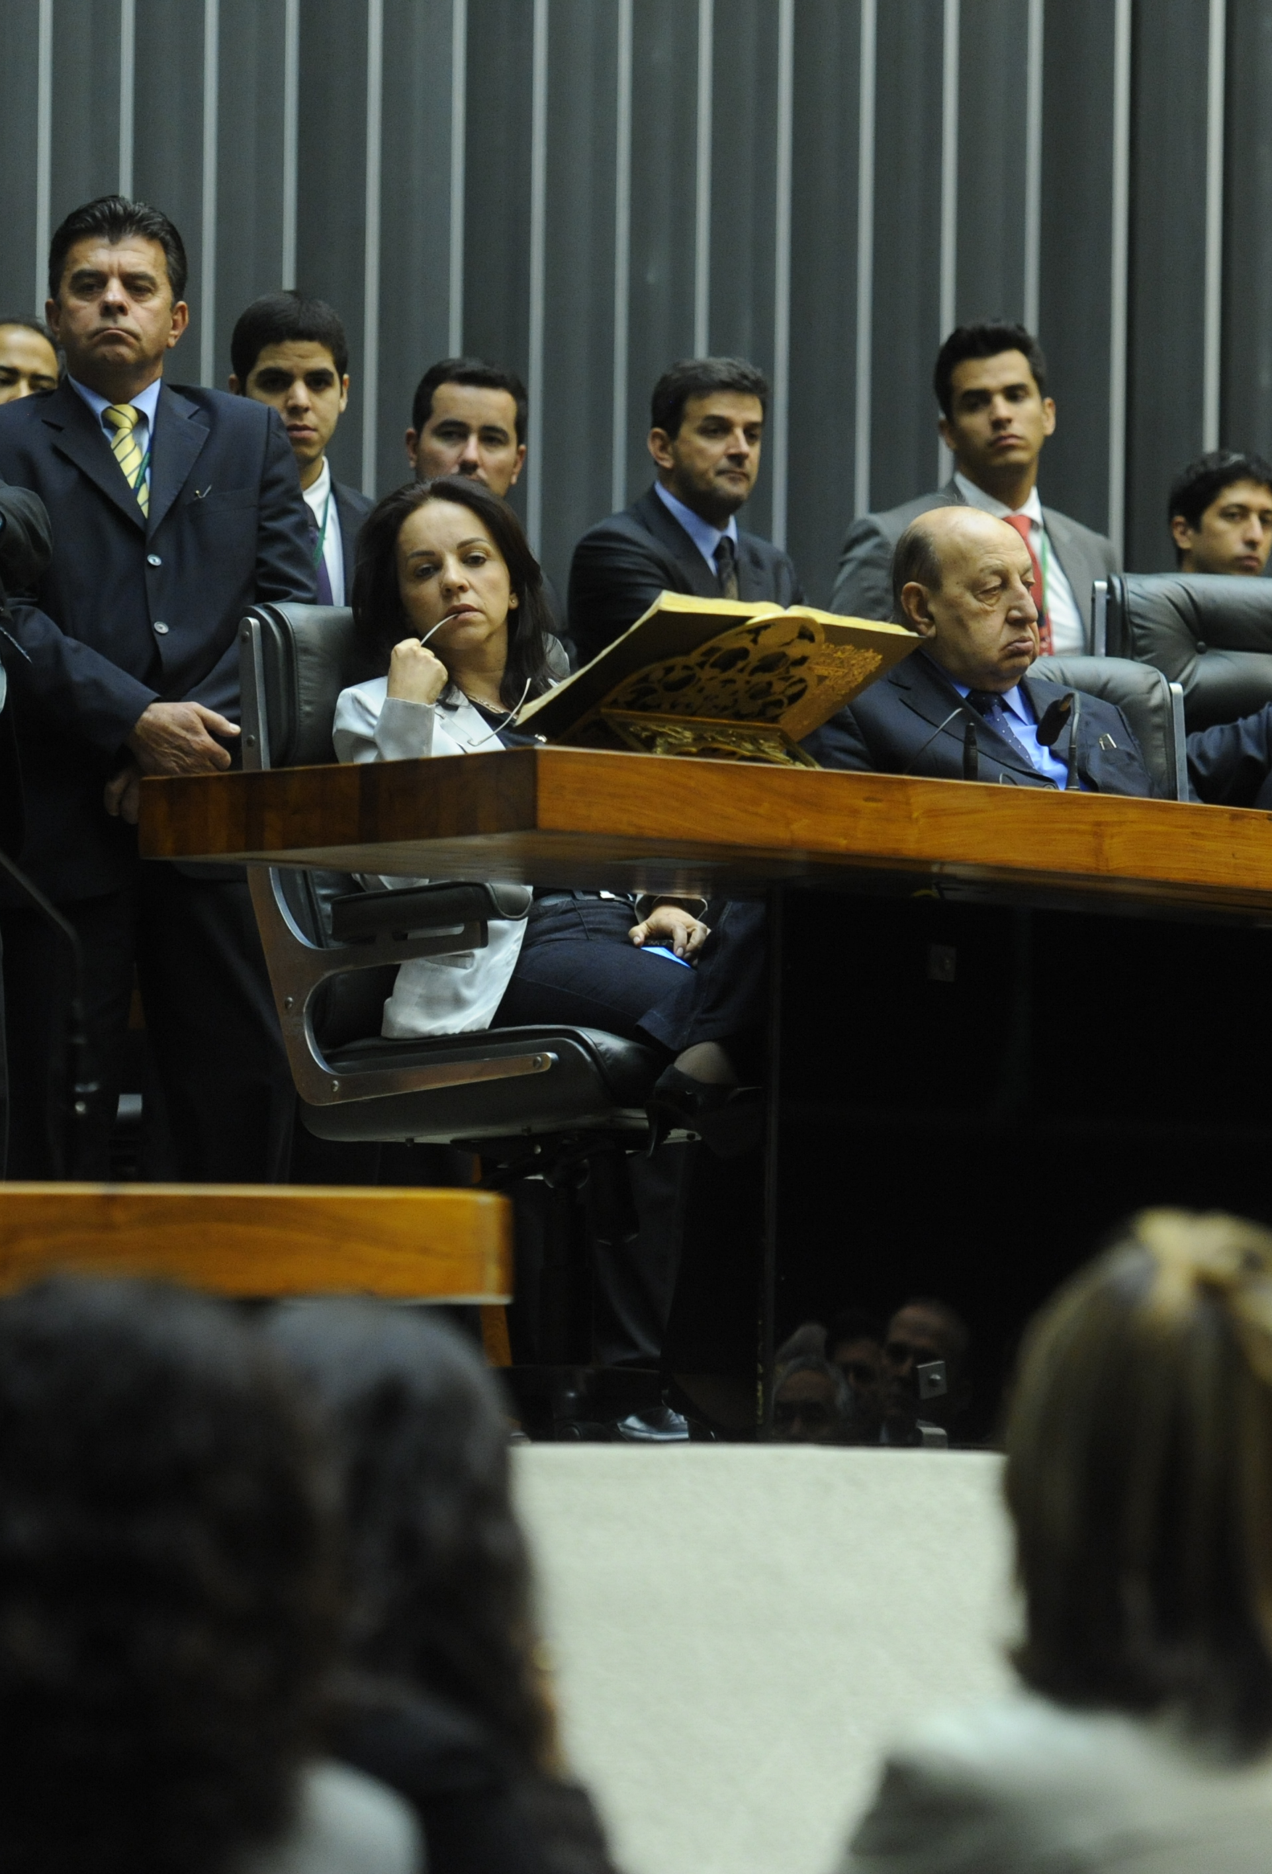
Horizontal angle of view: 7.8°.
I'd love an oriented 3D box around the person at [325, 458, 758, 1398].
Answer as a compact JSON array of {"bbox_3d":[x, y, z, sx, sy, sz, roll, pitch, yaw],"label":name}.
[{"bbox_3d":[-0.102,0.024,11.900,0.520,1.200,0.750,3,-3,-40],"label":"person"}]

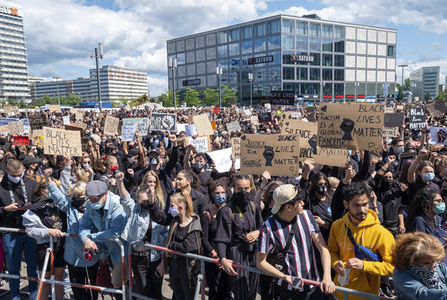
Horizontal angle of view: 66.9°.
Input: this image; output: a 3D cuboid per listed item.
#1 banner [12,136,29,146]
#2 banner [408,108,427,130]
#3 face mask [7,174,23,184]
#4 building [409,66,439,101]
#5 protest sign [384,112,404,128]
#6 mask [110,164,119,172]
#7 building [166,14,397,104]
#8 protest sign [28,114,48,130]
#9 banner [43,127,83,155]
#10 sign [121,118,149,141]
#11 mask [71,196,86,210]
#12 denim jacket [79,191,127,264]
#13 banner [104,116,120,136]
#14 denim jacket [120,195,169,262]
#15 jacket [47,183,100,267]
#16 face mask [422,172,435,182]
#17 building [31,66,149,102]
[{"bbox_3d":[-5.045,-0.211,8.400,0.390,0.250,0.020,-4,9,-19],"label":"banner"},{"bbox_3d":[4.879,-0.775,8.500,0.430,0.540,0.020,1,9,19],"label":"banner"},{"bbox_3d":[-2.316,0.325,3.750,0.145,0.095,0.085,-8,37,-44],"label":"face mask"},{"bbox_3d":[203.837,-65.954,341.779,18.000,36.000,45.000,1,8,22],"label":"building"},{"bbox_3d":[3.845,-0.663,7.600,0.450,0.360,0.030,0,8,14],"label":"protest sign"},{"bbox_3d":[-1.481,0.246,4.600,0.085,0.100,0.130,2,8,20],"label":"mask"},{"bbox_3d":[22.668,-30.043,134.333,62.000,28.300,54.000,-7,9,-34],"label":"building"},{"bbox_3d":[-4.660,-0.704,8.500,0.500,0.400,0.030,-3,8,-11],"label":"protest sign"},{"bbox_3d":[-2.093,-0.108,4.400,0.460,0.350,0.020,4,6,-25],"label":"banner"},{"bbox_3d":[-1.409,-0.324,5.400,0.430,0.350,0.020,-3,8,-13],"label":"sign"},{"bbox_3d":[-1.450,0.535,3.380,0.150,0.135,0.100,-7,10,-36],"label":"mask"},{"bbox_3d":[-1.154,0.745,3.250,0.500,0.660,0.400,0,8,15],"label":"denim jacket"},{"bbox_3d":[-2.406,-0.514,7.300,0.270,0.390,0.020,9,8,-15],"label":"banner"},{"bbox_3d":[-0.766,0.766,3.300,0.430,0.600,0.310,-5,9,-30],"label":"denim jacket"},{"bbox_3d":[-1.445,0.732,3.300,0.500,0.780,0.360,-3,8,-11],"label":"jacket"},{"bbox_3d":[2.181,0.289,3.600,0.140,0.095,0.075,-1,7,-3],"label":"face mask"},{"bbox_3d":[-134.658,-61.413,338.349,98.000,36.000,53.000,2,9,24],"label":"building"}]

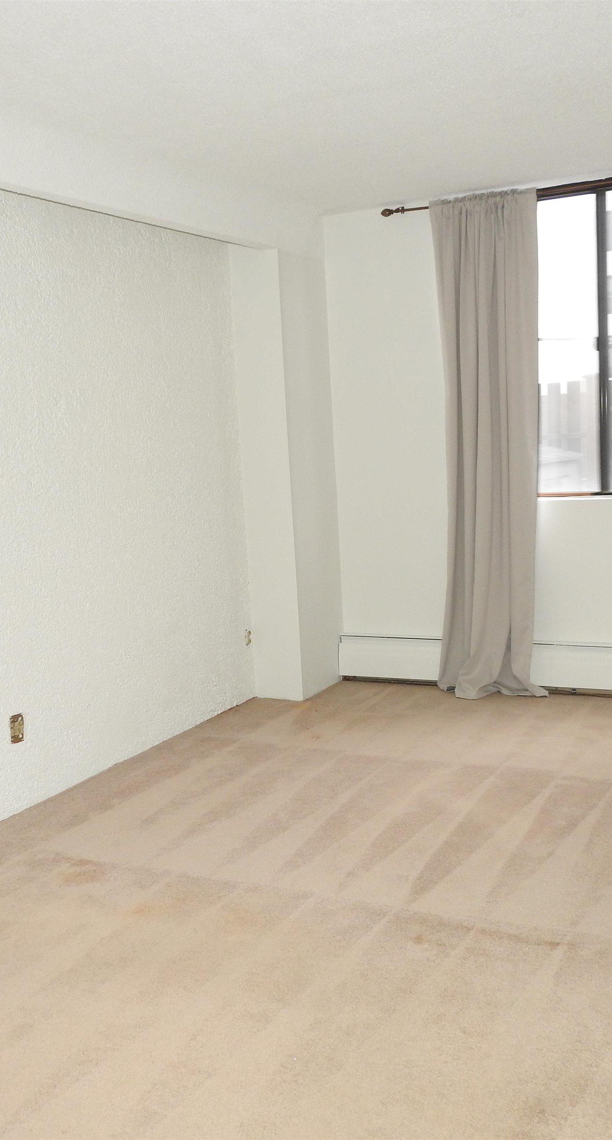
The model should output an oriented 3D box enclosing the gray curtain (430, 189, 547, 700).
[{"bbox_3d":[0.871,-0.570,5.096,0.550,2.435,0.130,1,9,25],"label":"gray curtain"}]

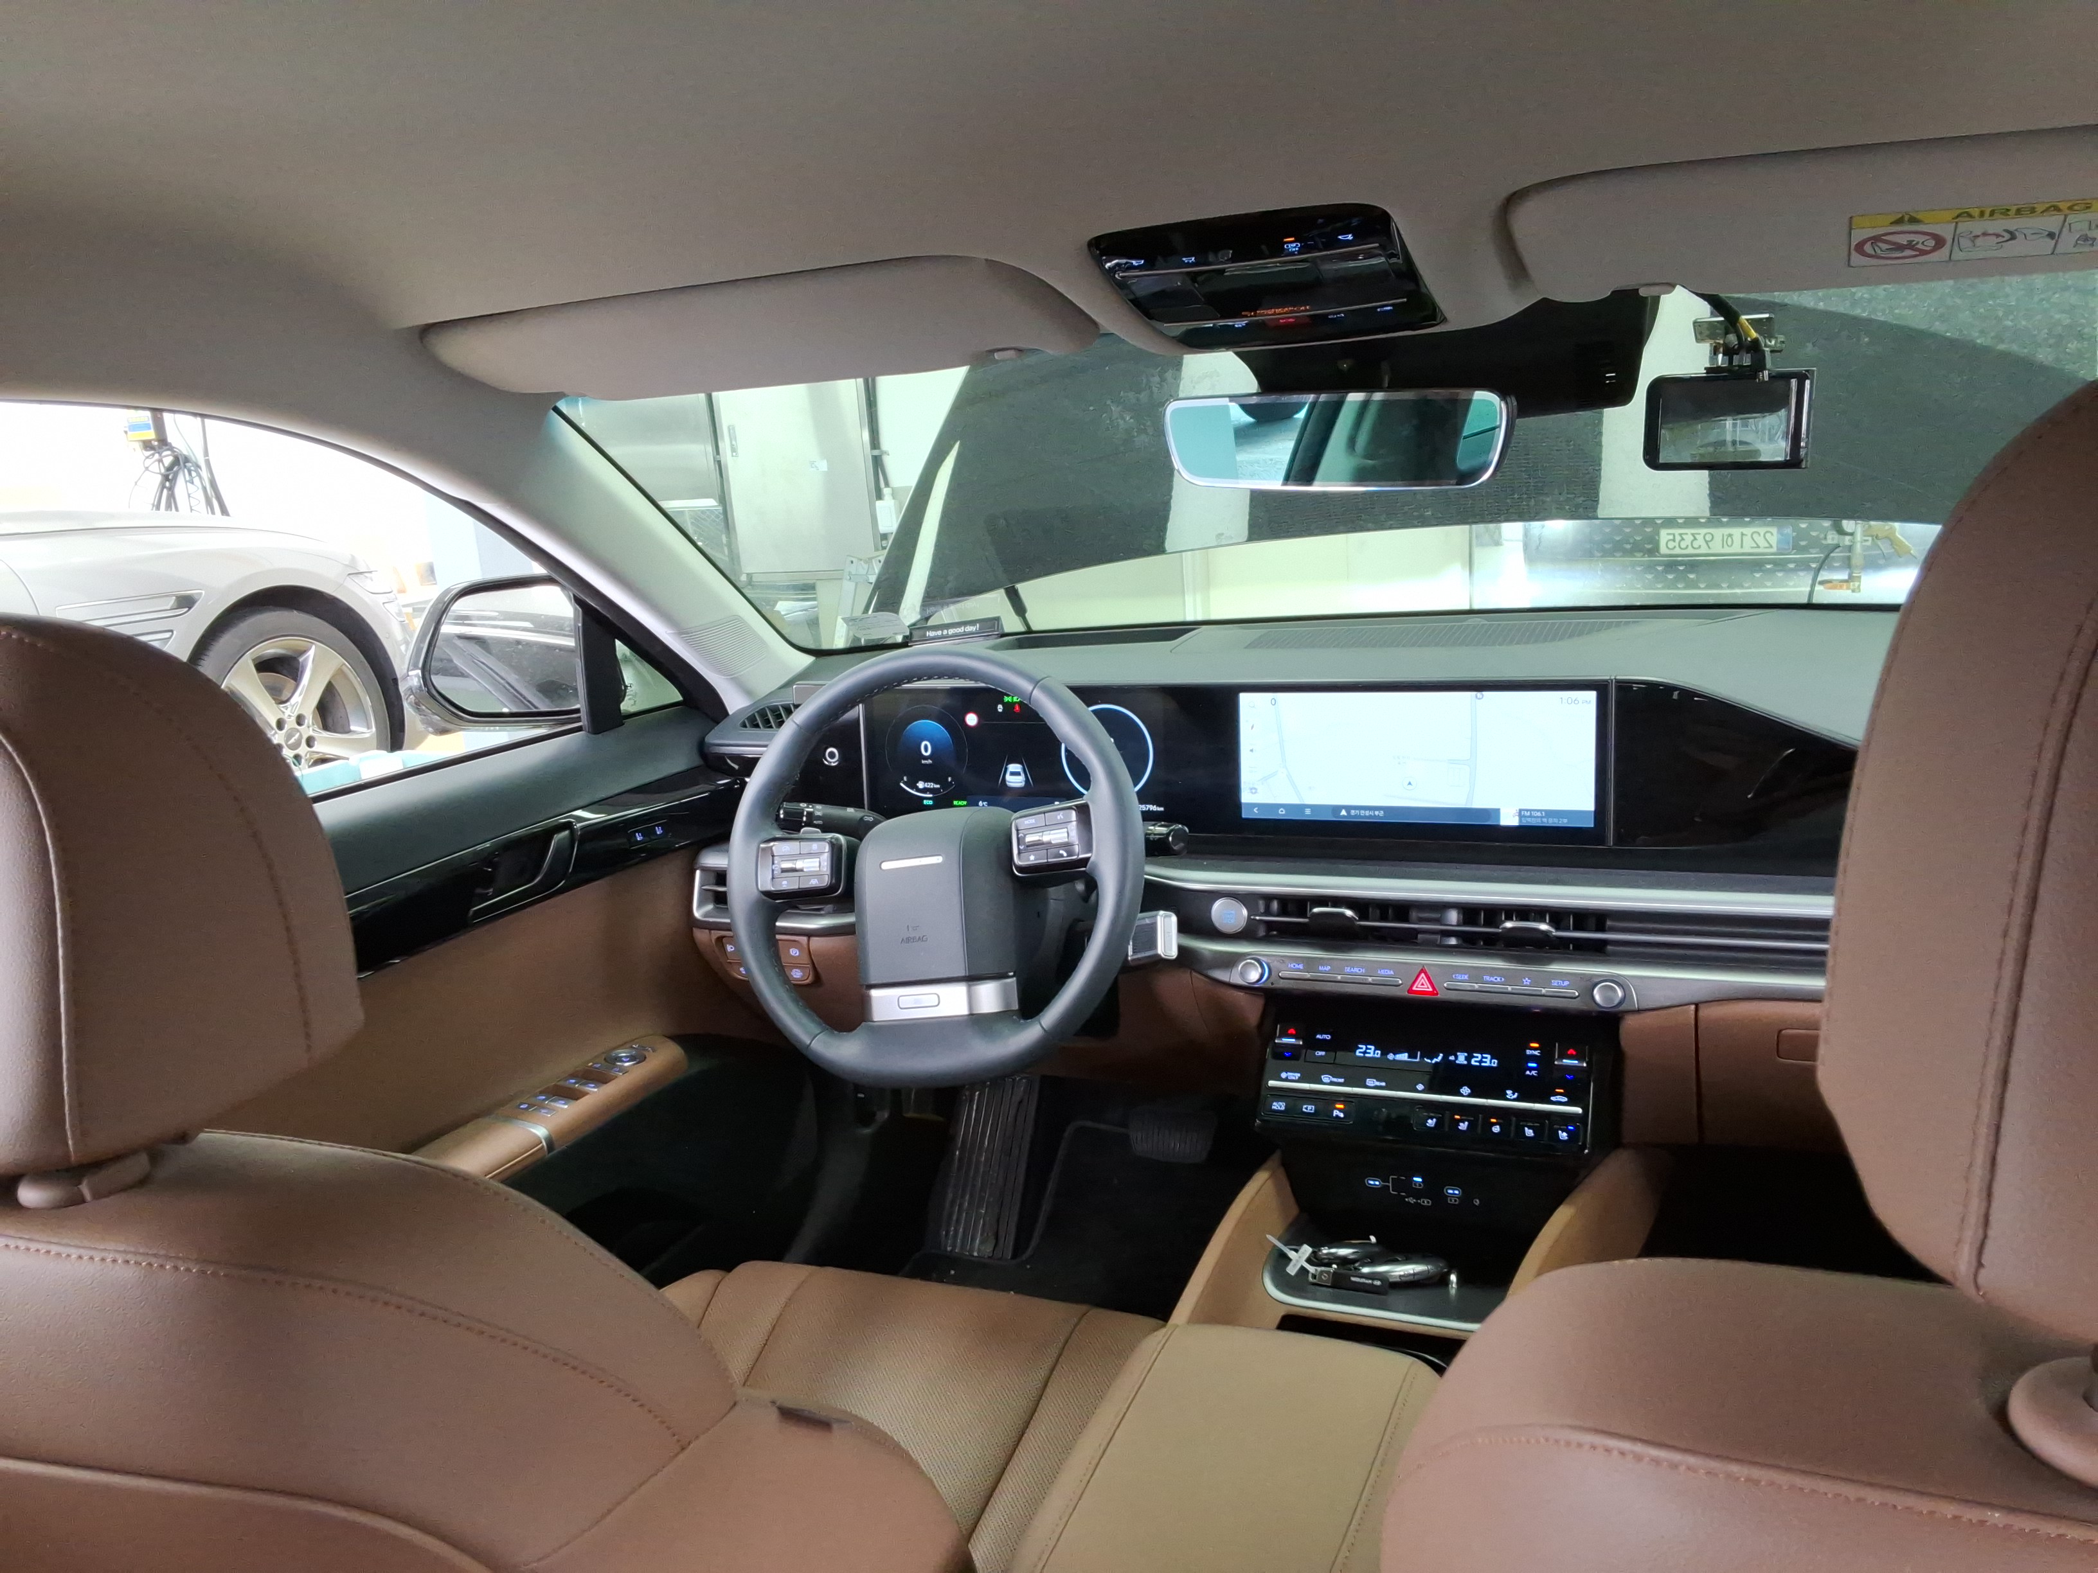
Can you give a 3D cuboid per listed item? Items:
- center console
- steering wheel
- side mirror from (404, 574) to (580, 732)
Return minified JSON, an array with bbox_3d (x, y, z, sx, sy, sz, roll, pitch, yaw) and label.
[{"bbox_3d":[0.288,0.286,1.334,0.275,0.205,0.210,1,16,24],"label":"center console"},{"bbox_3d":[-0.095,0.063,1.394,0.370,0.365,0.110,-7,-11,23],"label":"steering wheel"},{"bbox_3d":[-0.549,-0.155,1.807,0.240,0.165,0.130,-3,15,11],"label":"side mirror"}]

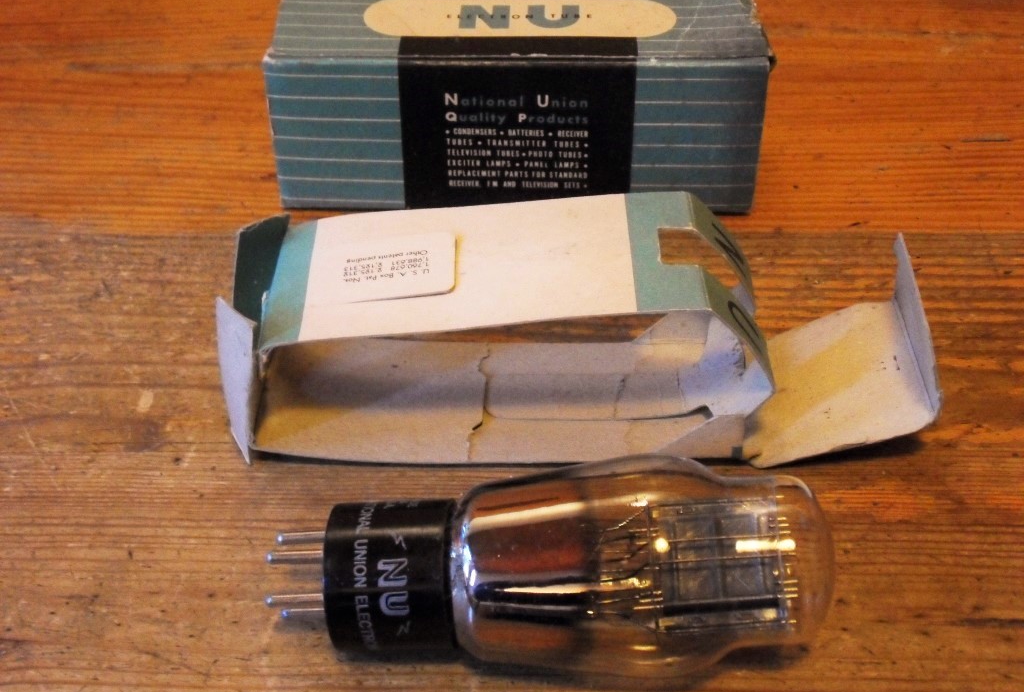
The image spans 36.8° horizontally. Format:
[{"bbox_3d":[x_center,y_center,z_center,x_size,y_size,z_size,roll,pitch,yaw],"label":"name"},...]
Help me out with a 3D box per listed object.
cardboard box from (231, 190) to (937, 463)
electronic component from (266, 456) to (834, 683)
[{"bbox_3d":[0.020,-0.010,0.428,0.199,0.053,0.072,1,39,1],"label":"cardboard box"},{"bbox_3d":[0.009,0.052,0.357,0.130,0.050,0.050,-3,39,7],"label":"electronic component"}]

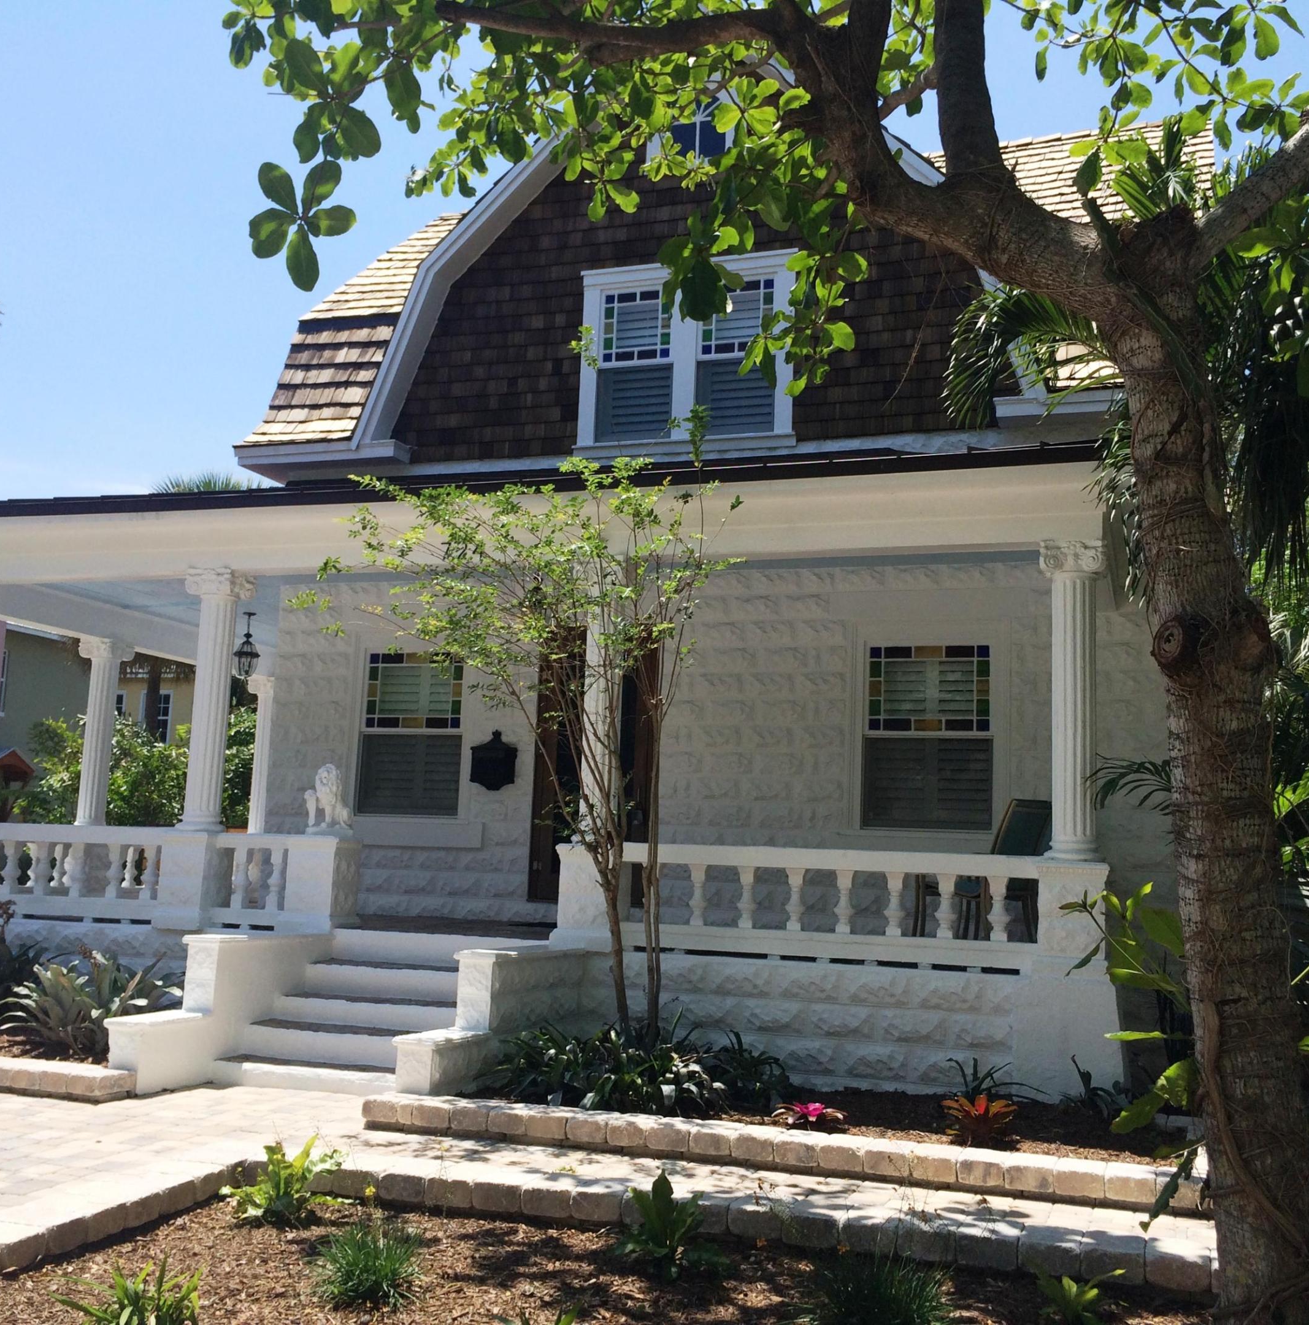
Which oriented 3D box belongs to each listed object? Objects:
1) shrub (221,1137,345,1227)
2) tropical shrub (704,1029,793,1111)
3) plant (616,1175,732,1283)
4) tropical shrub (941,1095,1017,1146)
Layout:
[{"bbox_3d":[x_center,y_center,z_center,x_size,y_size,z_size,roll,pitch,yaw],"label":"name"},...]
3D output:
[{"bbox_3d":[-1.343,1.861,5.358,0.440,0.269,0.418,4,-8,-13],"label":"shrub"},{"bbox_3d":[0.492,2.155,7.915,0.471,0.366,0.447,2,-8,4],"label":"tropical shrub"},{"bbox_3d":[0.056,1.847,4.935,0.396,0.282,0.376,2,-8,1],"label":"plant"},{"bbox_3d":[1.480,2.083,6.755,0.335,0.210,0.335,0,-8,12],"label":"tropical shrub"}]

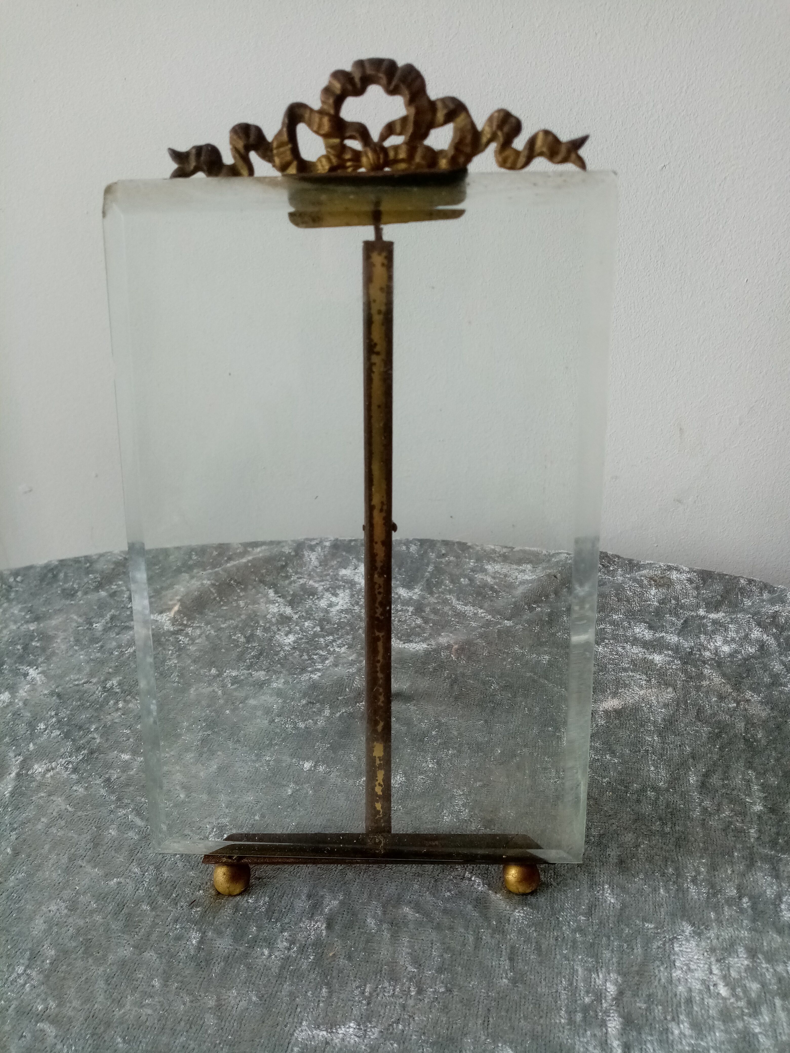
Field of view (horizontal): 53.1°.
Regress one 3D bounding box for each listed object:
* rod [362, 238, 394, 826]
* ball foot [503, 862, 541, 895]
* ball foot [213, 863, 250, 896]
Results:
[{"bbox_3d":[-0.004,0.009,0.203,0.007,0.158,0.005,0,13,0],"label":"rod"},{"bbox_3d":[0.035,0.096,0.216,0.010,0.010,0.010,0,27,0],"label":"ball foot"},{"bbox_3d":[-0.045,0.096,0.216,0.010,0.010,0.010,0,27,0],"label":"ball foot"}]

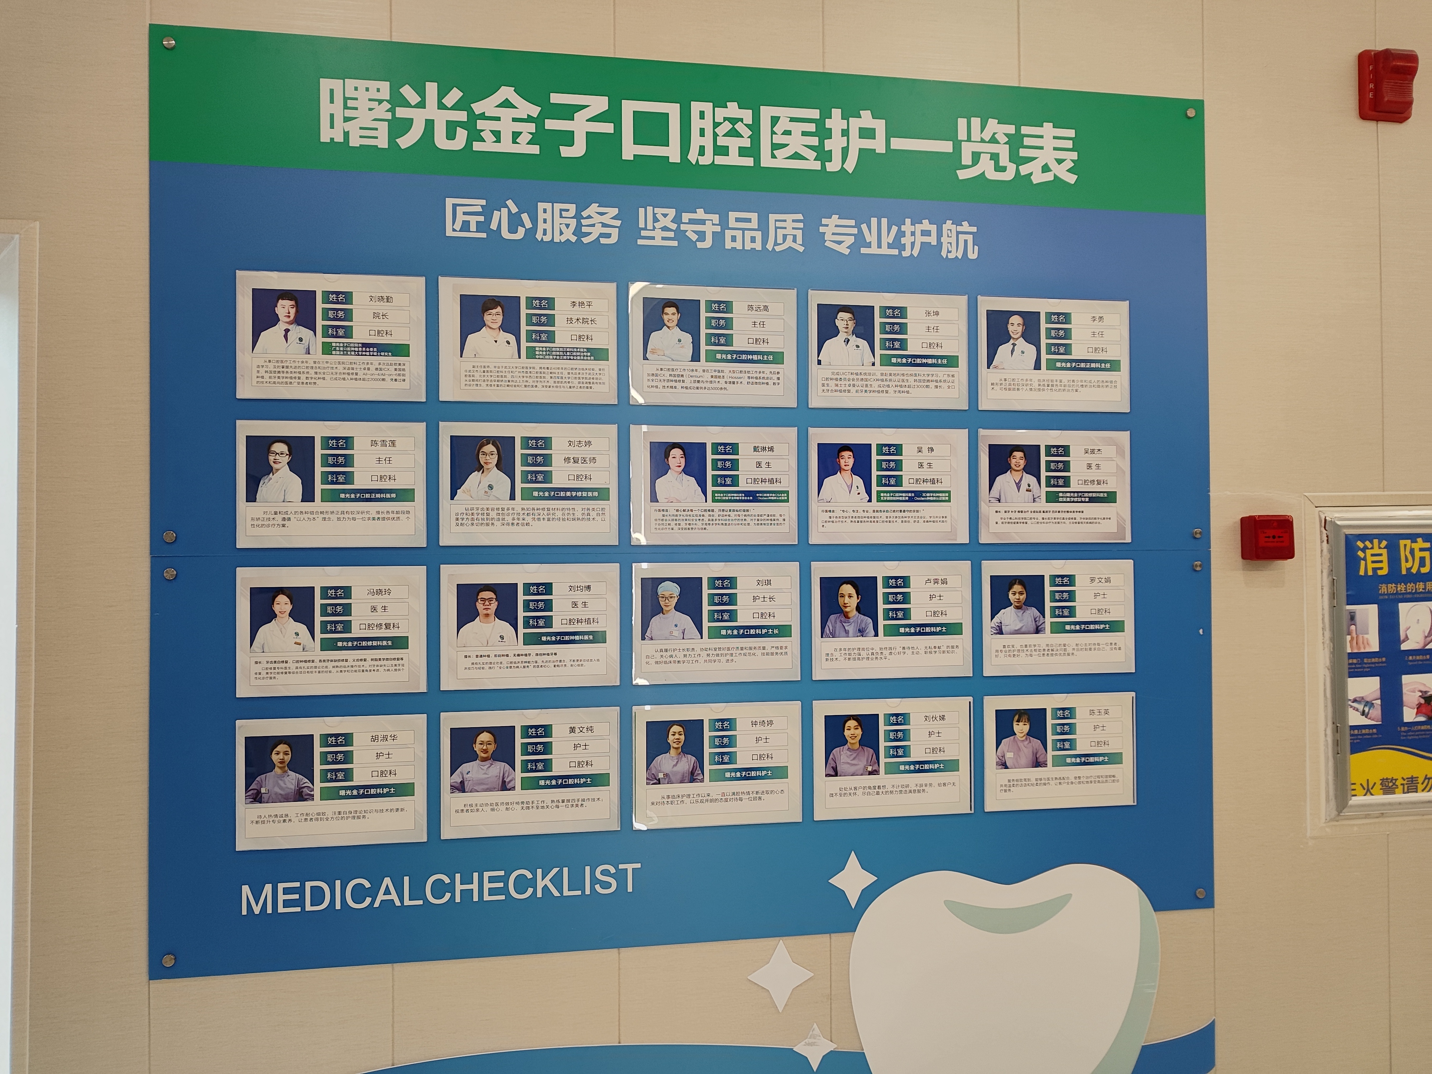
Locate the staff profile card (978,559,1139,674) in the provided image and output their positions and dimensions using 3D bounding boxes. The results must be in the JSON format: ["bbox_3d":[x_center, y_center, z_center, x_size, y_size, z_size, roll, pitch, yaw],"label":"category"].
[{"bbox_3d":[0.660,0.155,1.907,0.311,0.218,0.008,0,-1,-9],"label":"staff profile card"}]

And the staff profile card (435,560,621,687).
[{"bbox_3d":[-0.325,0.158,1.751,0.310,0.218,0.008,0,-1,-9],"label":"staff profile card"}]

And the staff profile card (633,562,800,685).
[{"bbox_3d":[0.003,0.156,1.803,0.306,0.217,0.008,0,-1,-9],"label":"staff profile card"}]

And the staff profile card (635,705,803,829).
[{"bbox_3d":[0.004,0.408,1.779,0.306,0.215,0.008,0,-1,-9],"label":"staff profile card"}]

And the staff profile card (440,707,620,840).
[{"bbox_3d":[-0.324,0.415,1.748,0.310,0.219,0.008,0,-1,-9],"label":"staff profile card"}]

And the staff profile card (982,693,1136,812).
[{"bbox_3d":[0.653,0.406,1.881,0.306,0.215,0.008,0,-1,-9],"label":"staff profile card"}]

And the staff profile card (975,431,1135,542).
[{"bbox_3d":[0.654,-0.096,1.909,0.312,0.217,0.008,0,-1,-9],"label":"staff profile card"}]

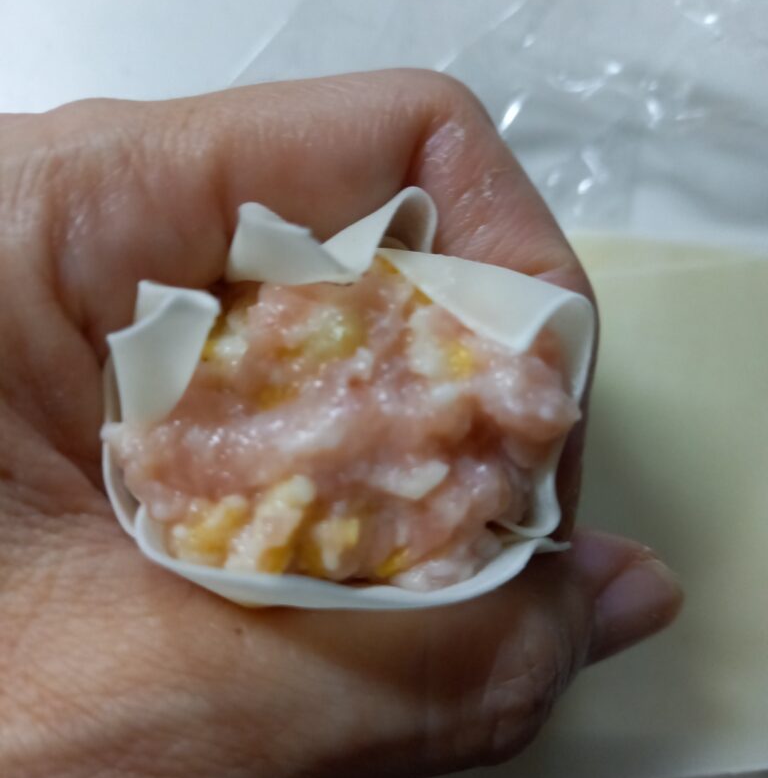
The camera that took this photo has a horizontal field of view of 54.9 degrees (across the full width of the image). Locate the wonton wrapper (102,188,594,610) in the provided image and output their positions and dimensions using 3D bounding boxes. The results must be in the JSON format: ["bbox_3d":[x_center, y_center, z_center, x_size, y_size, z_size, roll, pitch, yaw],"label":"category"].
[{"bbox_3d":[-0.005,0.004,0.109,0.060,0.037,0.053,0,75,-1],"label":"wonton wrapper"}]

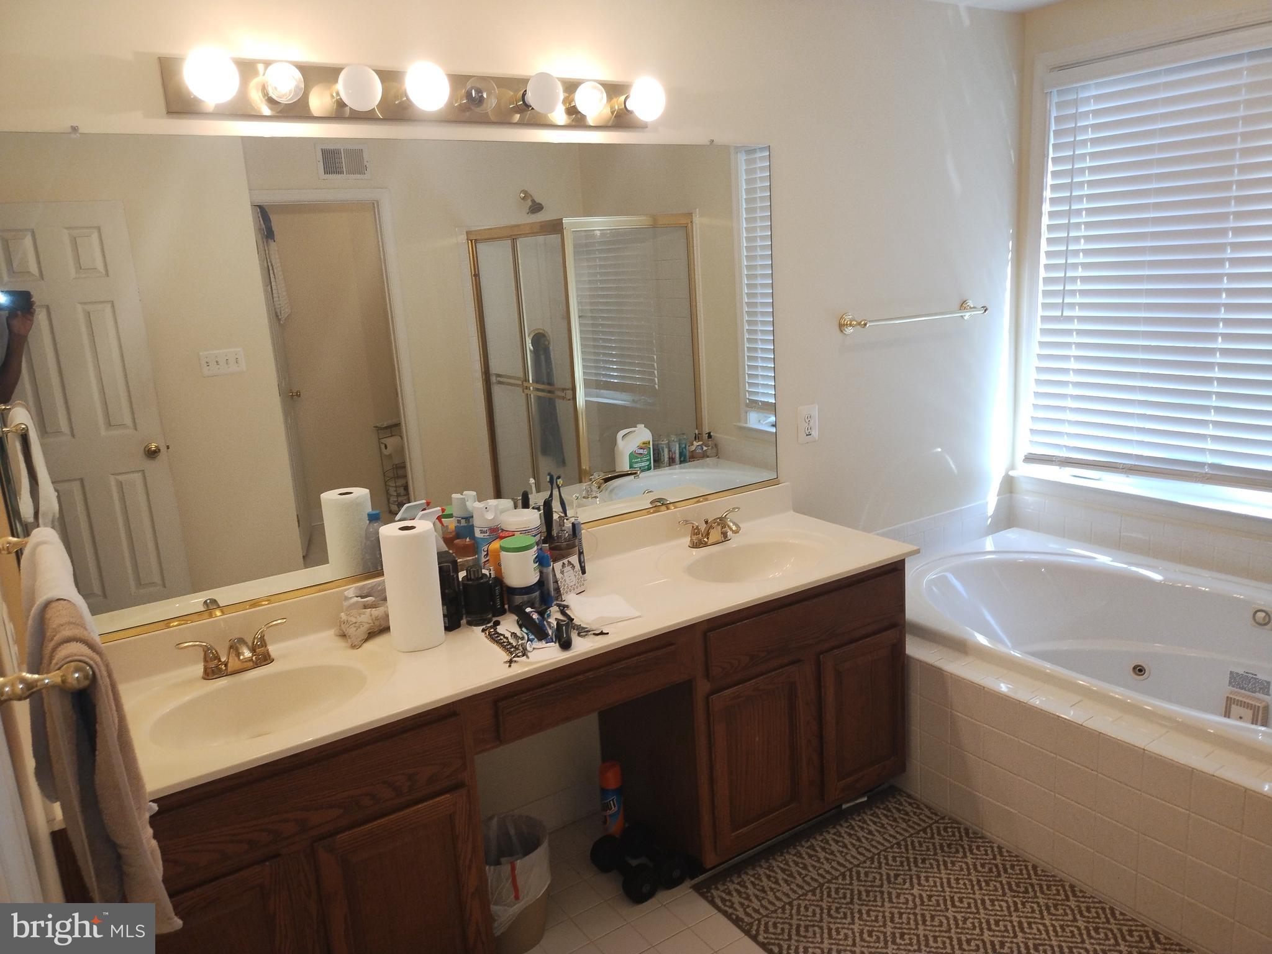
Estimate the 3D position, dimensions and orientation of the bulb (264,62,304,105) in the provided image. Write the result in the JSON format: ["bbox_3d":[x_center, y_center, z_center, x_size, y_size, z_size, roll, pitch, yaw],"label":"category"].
[{"bbox_3d":[-0.757,-0.844,1.978,0.080,0.080,0.092,-12,15,-31],"label":"bulb"}]

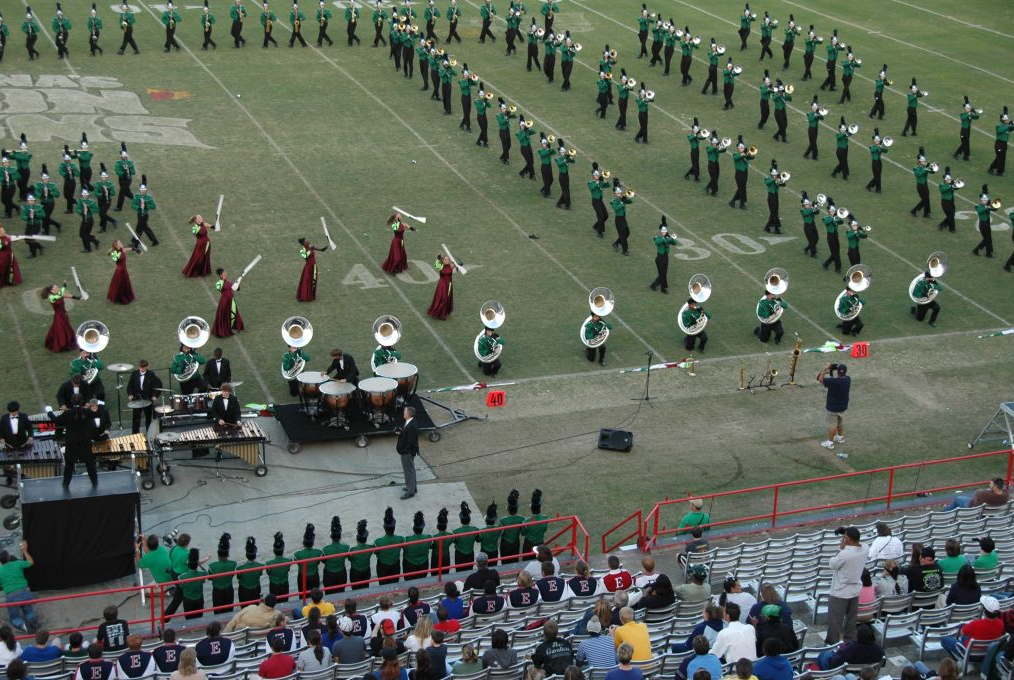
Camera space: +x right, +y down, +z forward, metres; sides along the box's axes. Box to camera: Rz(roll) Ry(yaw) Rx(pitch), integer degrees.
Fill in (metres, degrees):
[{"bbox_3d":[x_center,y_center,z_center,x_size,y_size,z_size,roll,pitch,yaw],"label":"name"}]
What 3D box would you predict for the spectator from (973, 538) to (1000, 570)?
[{"bbox_3d":[7.006,3.433,28.415,0.460,1.160,0.760,-12,25,-33],"label":"spectator"}]

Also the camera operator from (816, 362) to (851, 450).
[{"bbox_3d":[6.860,1.278,39.165,0.680,1.850,0.600,-12,25,-33],"label":"camera operator"}]

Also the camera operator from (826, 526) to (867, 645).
[{"bbox_3d":[4.562,3.320,25.245,0.560,1.770,0.450,-12,25,-31],"label":"camera operator"}]

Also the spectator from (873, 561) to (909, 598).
[{"bbox_3d":[5.253,3.621,26.792,0.500,1.260,0.760,-10,24,-29],"label":"spectator"}]

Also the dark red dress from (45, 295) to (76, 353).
[{"bbox_3d":[-10.084,-0.423,42.347,0.668,1.236,0.763,11,23,23],"label":"dark red dress"}]

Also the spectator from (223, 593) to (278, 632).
[{"bbox_3d":[-3.770,4.191,27.749,0.720,1.200,0.780,-8,23,-23],"label":"spectator"}]

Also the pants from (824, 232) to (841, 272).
[{"bbox_3d":[8.584,-2.310,49.134,0.580,1.021,0.370,20,27,39],"label":"pants"}]

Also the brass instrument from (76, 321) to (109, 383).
[{"bbox_3d":[-8.804,0.266,39.872,0.760,1.360,0.580,-5,22,-16],"label":"brass instrument"}]

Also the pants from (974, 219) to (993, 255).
[{"bbox_3d":[13.021,-2.841,51.081,0.540,0.970,0.380,14,24,29],"label":"pants"}]

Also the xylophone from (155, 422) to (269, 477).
[{"bbox_3d":[-5.753,2.127,36.445,2.120,0.920,0.850,-3,22,-11],"label":"xylophone"}]

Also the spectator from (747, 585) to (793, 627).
[{"bbox_3d":[3.431,3.904,25.261,0.560,1.280,0.750,-8,23,-25],"label":"spectator"}]

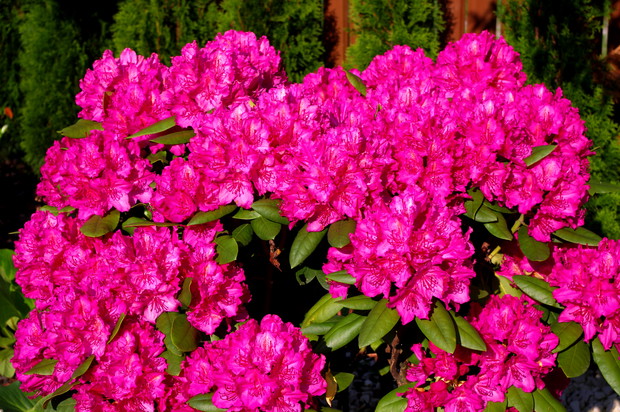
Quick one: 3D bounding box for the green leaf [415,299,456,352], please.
[{"bbox_3d":[0.171,0.162,1.740,0.040,0.013,0.081,-17,63,-19],"label":"green leaf"}]

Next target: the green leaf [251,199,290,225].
[{"bbox_3d":[-0.057,0.006,1.850,0.063,0.013,0.035,10,26,-34],"label":"green leaf"}]

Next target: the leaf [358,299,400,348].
[{"bbox_3d":[0.095,0.157,1.730,0.038,0.013,0.082,28,63,21],"label":"leaf"}]

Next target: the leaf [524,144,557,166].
[{"bbox_3d":[0.335,-0.074,1.880,0.065,0.012,0.035,-25,38,-18],"label":"leaf"}]

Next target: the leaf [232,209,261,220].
[{"bbox_3d":[-0.092,0.014,1.870,0.044,0.011,0.028,-4,21,-27],"label":"leaf"}]

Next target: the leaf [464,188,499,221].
[{"bbox_3d":[0.250,-0.001,1.870,0.036,0.013,0.060,-25,55,-30],"label":"leaf"}]

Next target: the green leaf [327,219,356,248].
[{"bbox_3d":[0.046,0.040,1.830,0.040,0.012,0.052,6,47,5],"label":"green leaf"}]

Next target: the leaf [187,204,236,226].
[{"bbox_3d":[-0.139,0.013,1.840,0.075,0.013,0.030,-19,30,-20],"label":"leaf"}]

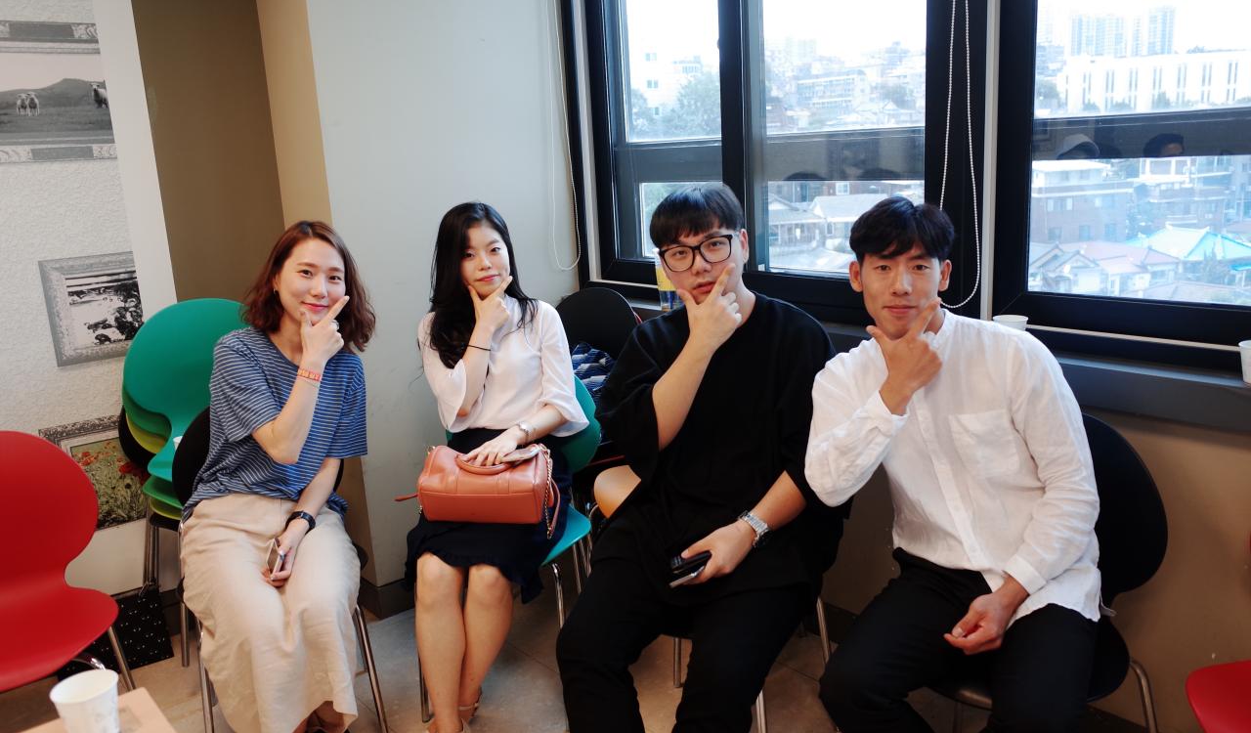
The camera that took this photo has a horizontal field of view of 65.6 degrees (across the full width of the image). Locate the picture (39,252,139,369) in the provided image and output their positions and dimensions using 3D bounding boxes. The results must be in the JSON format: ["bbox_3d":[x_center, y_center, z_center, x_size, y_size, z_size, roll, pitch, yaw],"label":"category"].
[{"bbox_3d":[-1.494,-0.162,2.740,0.240,0.300,0.020,-14,16,-39],"label":"picture"}]

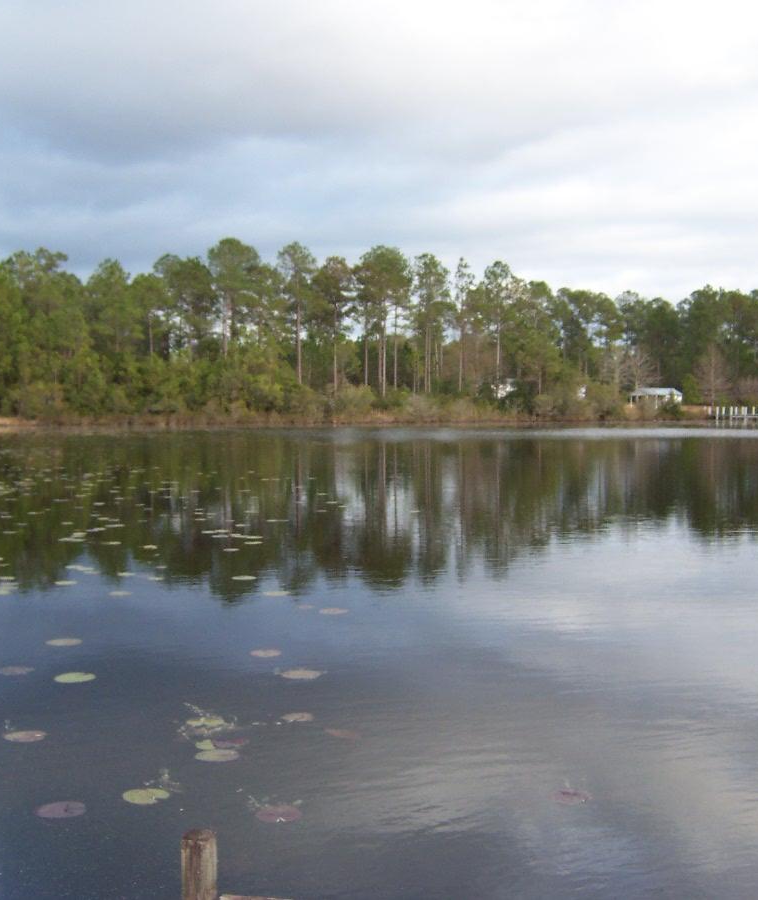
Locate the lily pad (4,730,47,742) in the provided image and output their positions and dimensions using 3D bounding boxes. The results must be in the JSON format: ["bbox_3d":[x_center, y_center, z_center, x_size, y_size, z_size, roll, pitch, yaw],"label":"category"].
[{"bbox_3d":[-2.201,1.787,7.124,0.261,0.020,0.255,0,2,0],"label":"lily pad"}]

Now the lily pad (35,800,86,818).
[{"bbox_3d":[-1.621,1.835,5.833,0.255,0.020,0.248,0,2,0],"label":"lily pad"}]

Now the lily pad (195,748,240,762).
[{"bbox_3d":[-0.951,1.801,6.736,0.259,0.020,0.247,0,2,0],"label":"lily pad"}]

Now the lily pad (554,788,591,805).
[{"bbox_3d":[1.023,1.827,6.032,0.195,0.020,0.205,0,2,0],"label":"lily pad"}]

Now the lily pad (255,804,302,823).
[{"bbox_3d":[-0.507,1.837,5.776,0.222,0.020,0.232,0,2,0],"label":"lily pad"}]

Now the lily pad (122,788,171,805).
[{"bbox_3d":[-1.226,1.827,6.032,0.248,0.020,0.246,0,2,0],"label":"lily pad"}]

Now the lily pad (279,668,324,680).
[{"bbox_3d":[-0.595,1.725,8.784,0.307,0.020,0.310,0,2,0],"label":"lily pad"}]

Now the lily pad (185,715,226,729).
[{"bbox_3d":[-1.129,1.774,7.458,0.244,0.020,0.248,0,2,0],"label":"lily pad"}]

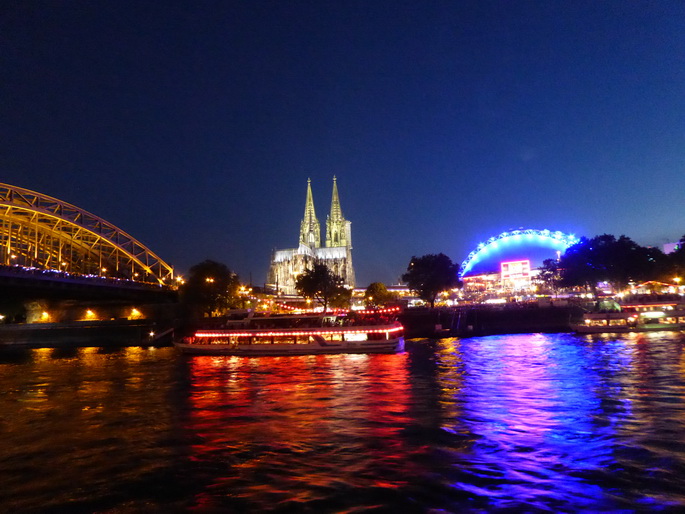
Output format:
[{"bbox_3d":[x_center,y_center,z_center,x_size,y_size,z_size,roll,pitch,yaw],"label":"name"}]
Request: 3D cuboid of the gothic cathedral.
[{"bbox_3d":[-32.256,-25.287,514.382,86.250,157.300,144.600,-3,-7,10],"label":"gothic cathedral"}]

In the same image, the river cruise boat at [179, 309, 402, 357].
[{"bbox_3d":[-11.691,15.142,95.333,48.386,8.200,8.600,-3,-7,10],"label":"river cruise boat"}]

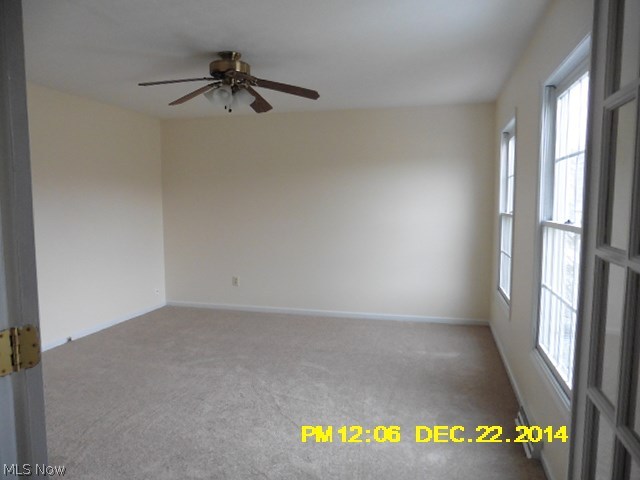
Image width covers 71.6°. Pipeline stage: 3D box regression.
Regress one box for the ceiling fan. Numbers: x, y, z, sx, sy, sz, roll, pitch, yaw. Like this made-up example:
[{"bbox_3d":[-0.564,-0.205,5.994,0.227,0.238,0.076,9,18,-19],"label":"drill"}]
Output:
[{"bbox_3d":[-0.654,-1.142,3.224,1.280,0.380,1.250,1,5,15],"label":"ceiling fan"}]

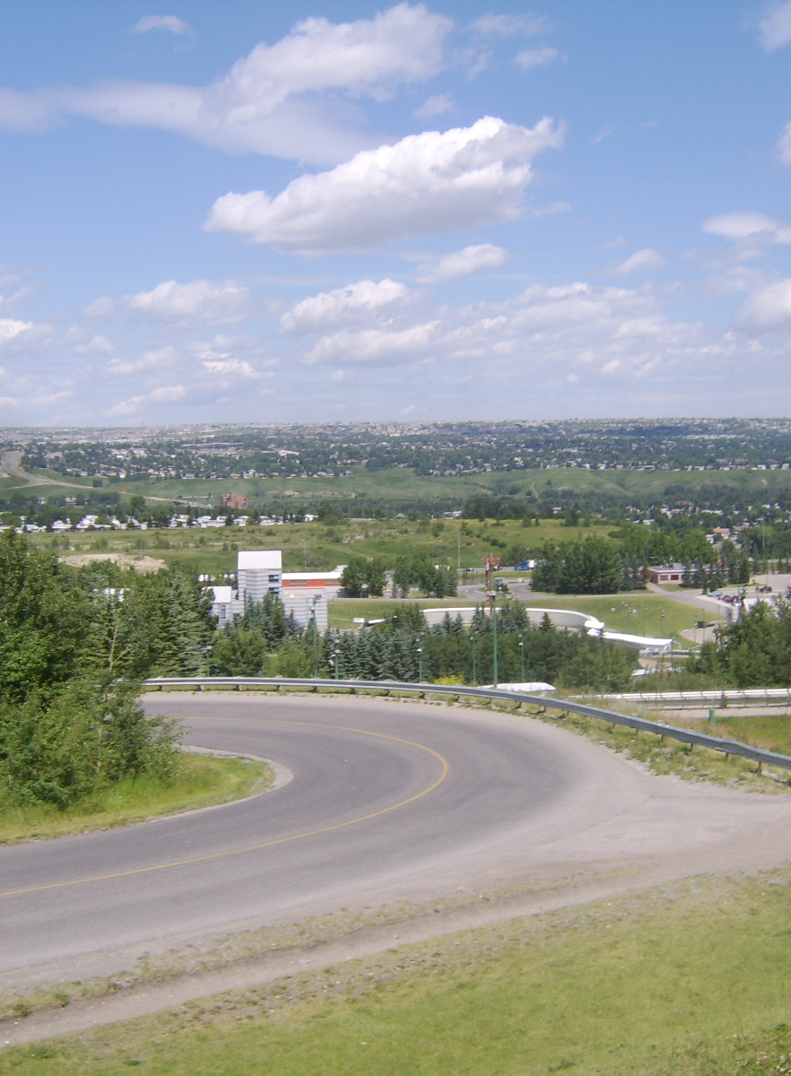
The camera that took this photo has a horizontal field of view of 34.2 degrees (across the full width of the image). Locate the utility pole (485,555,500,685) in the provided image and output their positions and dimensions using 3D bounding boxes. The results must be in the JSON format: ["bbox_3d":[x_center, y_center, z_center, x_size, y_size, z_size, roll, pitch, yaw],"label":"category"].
[{"bbox_3d":[11.005,9.297,145.000,1.500,14.700,0.800,-1,5,0],"label":"utility pole"}]

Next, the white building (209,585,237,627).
[{"bbox_3d":[-35.467,13.934,264.000,5.300,8.800,6.000,-1,5,-8],"label":"white building"}]

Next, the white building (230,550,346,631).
[{"bbox_3d":[-23.135,10.915,272.000,22.500,15.800,17.000,-1,5,-8],"label":"white building"}]

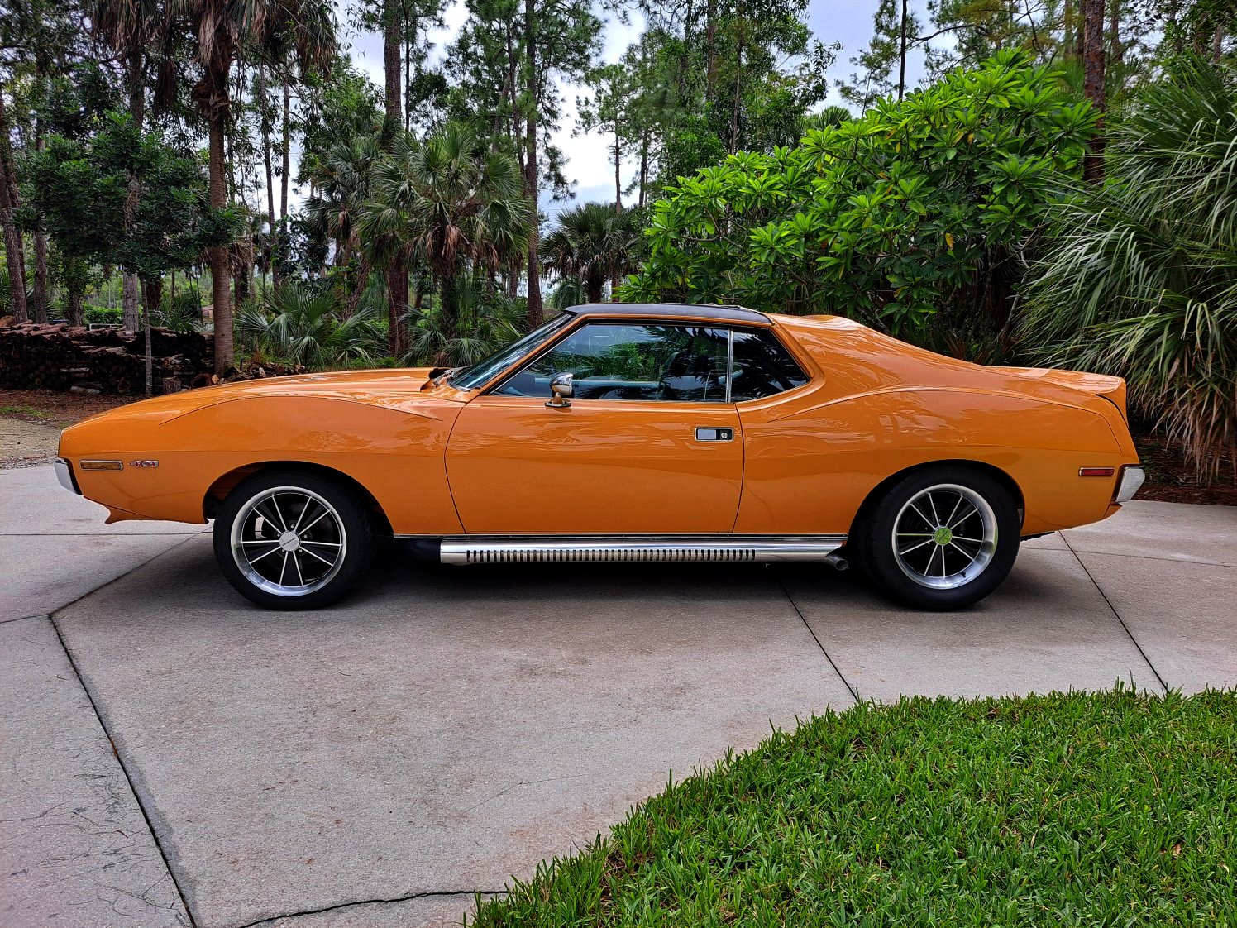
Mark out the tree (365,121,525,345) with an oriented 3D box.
[{"bbox_3d":[-3.614,-4.543,18.133,3.508,5.005,3.508,-1,10,-11],"label":"tree"}]

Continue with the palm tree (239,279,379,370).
[{"bbox_3d":[-5.914,-2.641,16.585,2.657,1.762,2.700,-3,11,-19],"label":"palm tree"}]

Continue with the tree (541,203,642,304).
[{"bbox_3d":[-0.889,-5.961,27.362,3.205,4.583,3.205,1,10,-2],"label":"tree"}]

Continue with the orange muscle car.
[{"bbox_3d":[-0.019,-0.165,4.450,4.860,1.310,1.920,0,10,-4],"label":"orange muscle car"}]

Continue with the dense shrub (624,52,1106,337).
[{"bbox_3d":[2.321,-2.152,8.660,4.623,3.776,3.800,4,11,14],"label":"dense shrub"}]

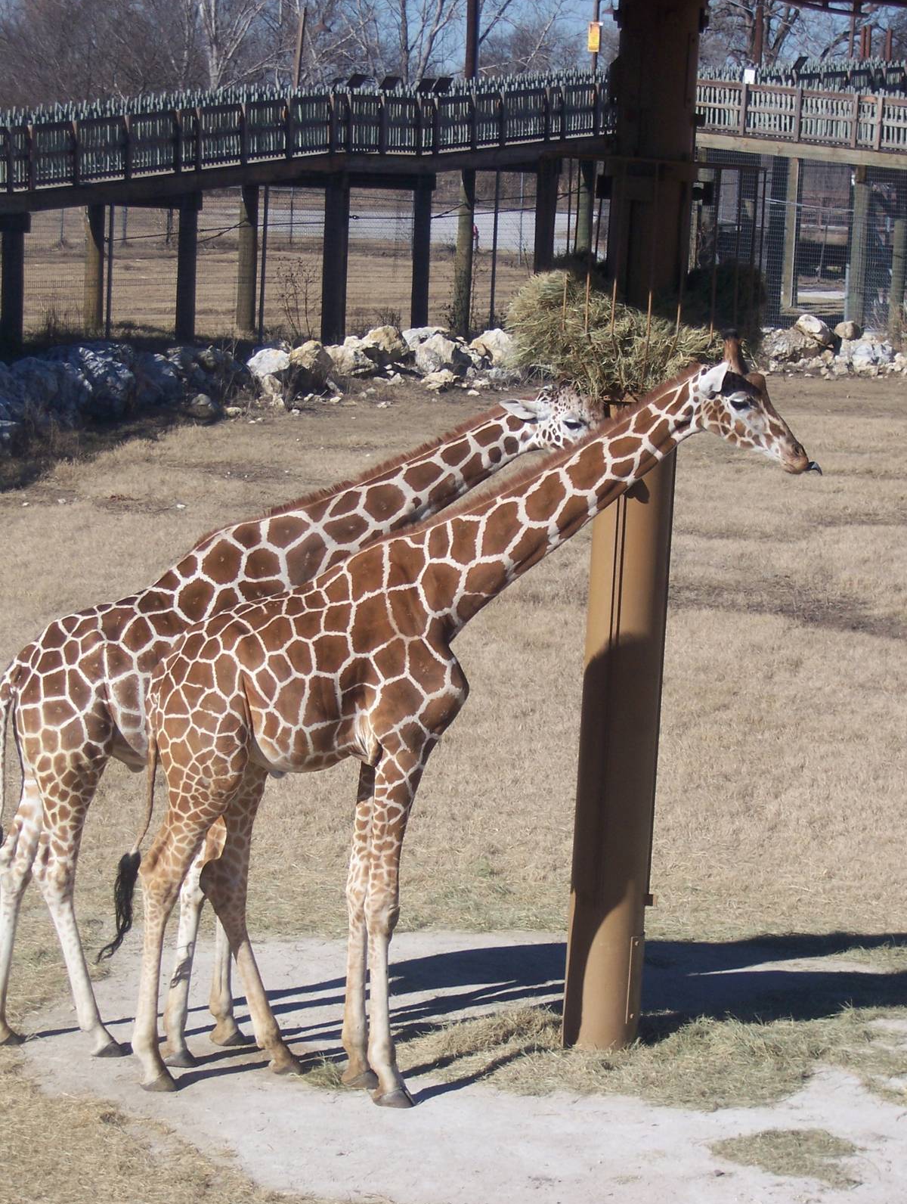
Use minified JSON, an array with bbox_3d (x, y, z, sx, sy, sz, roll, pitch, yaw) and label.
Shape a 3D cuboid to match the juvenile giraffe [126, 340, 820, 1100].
[{"bbox_3d":[0.026,0.508,16.885,3.049,3.540,0.740,3,8,7],"label":"juvenile giraffe"}]

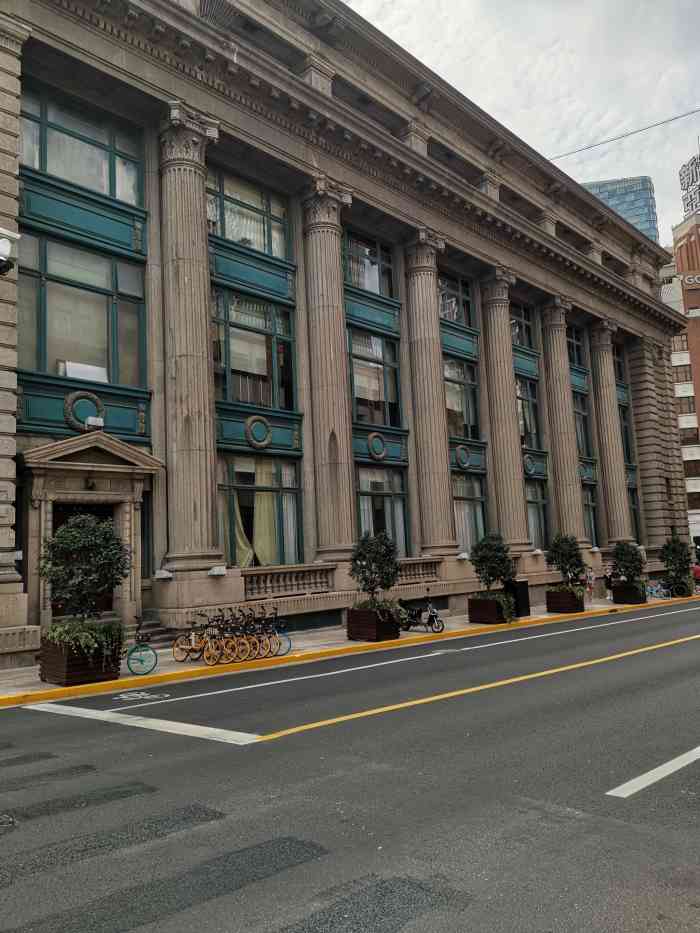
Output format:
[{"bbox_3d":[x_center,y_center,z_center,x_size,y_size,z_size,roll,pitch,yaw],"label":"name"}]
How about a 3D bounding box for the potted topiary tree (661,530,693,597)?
[{"bbox_3d":[17.390,5.289,37.479,1.450,3.400,1.450,-10,-10,43],"label":"potted topiary tree"}]

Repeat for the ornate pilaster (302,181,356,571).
[{"bbox_3d":[-0.691,-3.357,24.593,1.624,13.253,1.653,-2,-7,0],"label":"ornate pilaster"}]

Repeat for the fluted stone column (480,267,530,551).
[{"bbox_3d":[7.319,-2.732,33.242,1.650,13.400,1.650,-10,-10,43],"label":"fluted stone column"}]

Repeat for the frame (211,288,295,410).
[{"bbox_3d":[-3.305,-3.877,23.431,0.250,3.750,3.900,-10,-10,43],"label":"frame"}]

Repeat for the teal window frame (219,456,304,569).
[{"bbox_3d":[-3.002,1.373,22.419,0.232,3.480,3.886,-9,-10,43],"label":"teal window frame"}]

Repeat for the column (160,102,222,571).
[{"bbox_3d":[-4.700,-3.702,20.416,1.624,13.253,1.653,-9,-10,43],"label":"column"}]

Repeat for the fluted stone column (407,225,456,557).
[{"bbox_3d":[3.319,-3.012,28.770,1.624,13.253,1.653,-2,-7,0],"label":"fluted stone column"}]

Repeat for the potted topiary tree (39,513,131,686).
[{"bbox_3d":[-4.776,2.323,12.567,1.392,2.887,1.392,-9,-10,43],"label":"potted topiary tree"}]

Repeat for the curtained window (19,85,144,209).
[{"bbox_3d":[-7.638,-9.104,19.822,0.250,2.450,3.950,-10,-10,43],"label":"curtained window"}]

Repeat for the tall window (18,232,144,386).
[{"bbox_3d":[-7.397,-4.229,19.185,0.250,3.750,3.950,-10,-10,43],"label":"tall window"}]

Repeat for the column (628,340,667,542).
[{"bbox_3d":[19.424,-1.636,45.478,1.160,13.253,1.160,-9,-10,43],"label":"column"}]

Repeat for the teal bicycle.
[{"bbox_3d":[-4.346,3.424,13.504,1.600,1.060,0.600,-10,-10,43],"label":"teal bicycle"}]

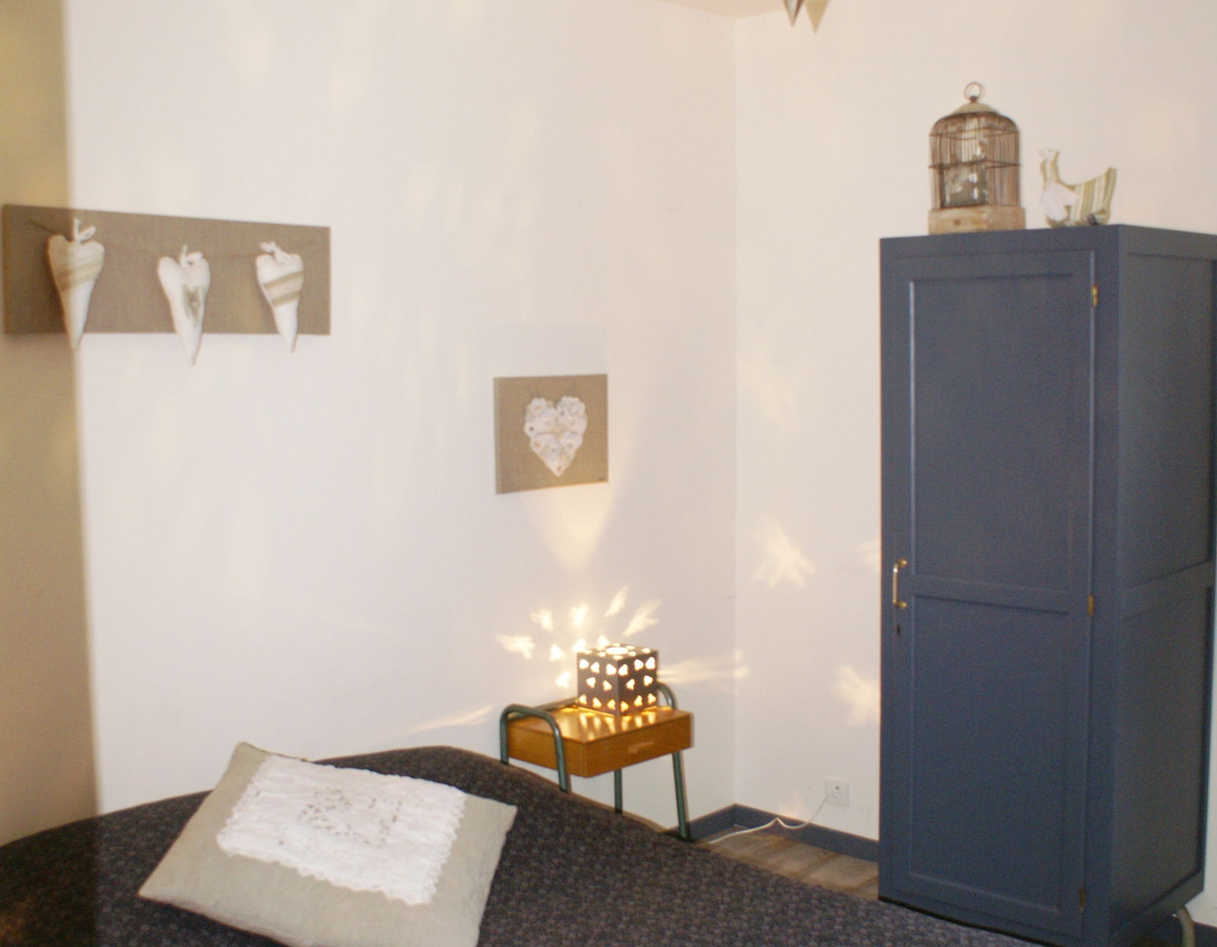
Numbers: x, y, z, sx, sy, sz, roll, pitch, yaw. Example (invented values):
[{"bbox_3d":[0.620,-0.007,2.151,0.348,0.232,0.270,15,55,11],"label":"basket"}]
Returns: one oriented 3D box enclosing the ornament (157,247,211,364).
[{"bbox_3d":[-0.883,-0.349,2.860,0.042,0.243,0.117,4,8,43],"label":"ornament"}]

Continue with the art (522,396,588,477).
[{"bbox_3d":[-0.141,-0.101,3.688,0.018,0.222,0.237,4,8,43],"label":"art"}]

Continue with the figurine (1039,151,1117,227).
[{"bbox_3d":[1.033,-0.614,3.015,0.162,0.172,0.055,3,7,35],"label":"figurine"}]

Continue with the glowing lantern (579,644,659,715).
[{"bbox_3d":[0.022,0.559,3.744,0.147,0.147,0.147,4,8,43],"label":"glowing lantern"}]

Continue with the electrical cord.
[{"bbox_3d":[0.476,1.061,4.189,0.335,0.180,0.190,4,8,43],"label":"electrical cord"}]

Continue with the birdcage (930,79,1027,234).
[{"bbox_3d":[0.881,-0.743,3.283,0.170,0.380,0.170,4,8,43],"label":"birdcage"}]

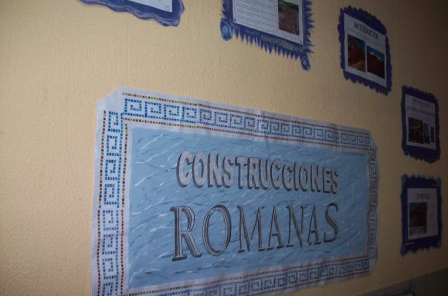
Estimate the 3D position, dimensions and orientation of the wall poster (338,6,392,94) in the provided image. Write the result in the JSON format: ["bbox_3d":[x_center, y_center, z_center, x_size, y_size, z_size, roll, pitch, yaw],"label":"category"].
[{"bbox_3d":[0.531,-0.357,1.717,0.390,0.289,0.015,7,-8,-44],"label":"wall poster"}]

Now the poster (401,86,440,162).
[{"bbox_3d":[0.867,-0.095,2.024,0.395,0.309,0.015,5,-7,-44],"label":"poster"}]

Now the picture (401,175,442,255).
[{"bbox_3d":[0.845,0.278,1.974,0.414,0.318,0.015,5,-6,-44],"label":"picture"}]

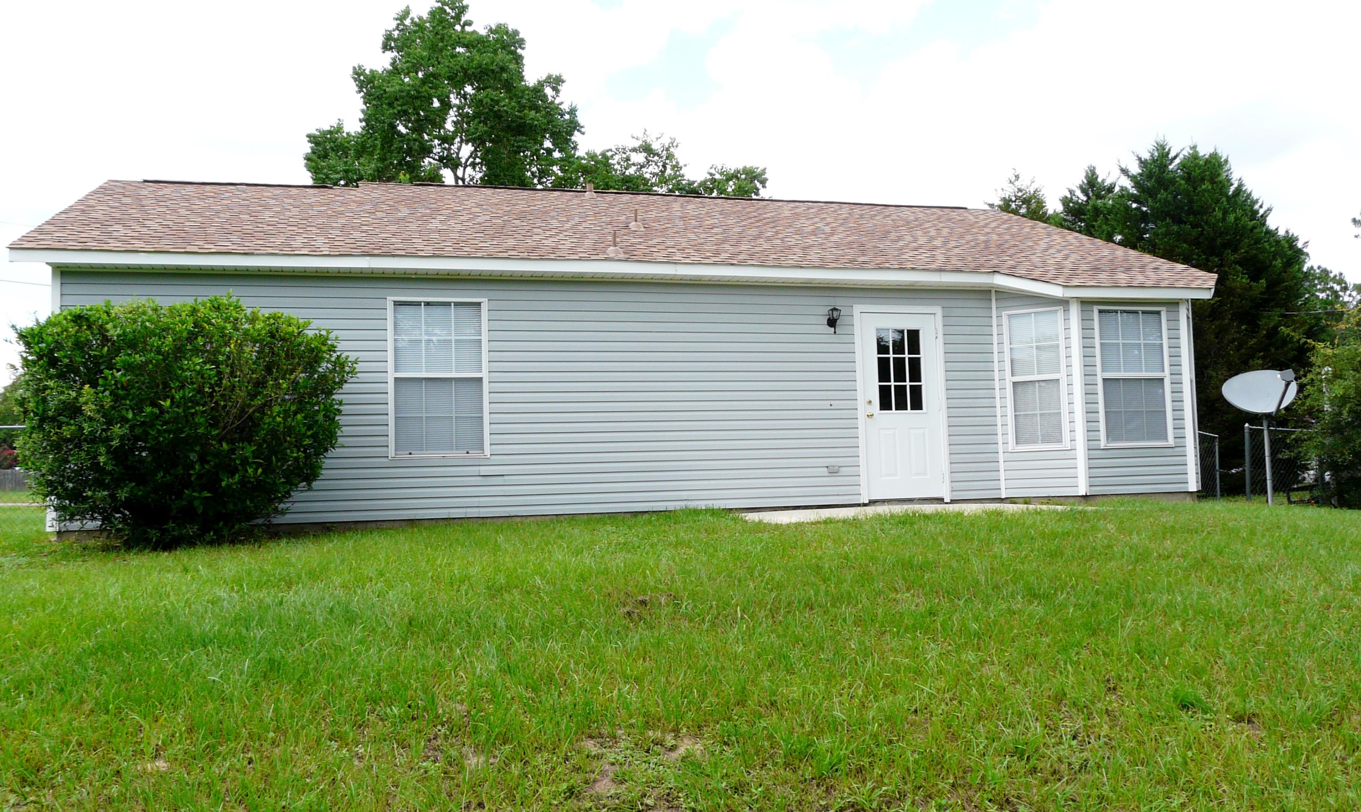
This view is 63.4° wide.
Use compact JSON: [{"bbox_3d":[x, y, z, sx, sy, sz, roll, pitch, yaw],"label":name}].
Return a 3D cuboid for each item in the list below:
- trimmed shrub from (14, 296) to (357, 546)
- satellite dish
[{"bbox_3d":[-4.148,0.111,9.207,2.650,2.000,1.850,0,-4,-15],"label":"trimmed shrub"},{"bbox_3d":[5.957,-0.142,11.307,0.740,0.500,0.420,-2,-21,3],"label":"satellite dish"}]

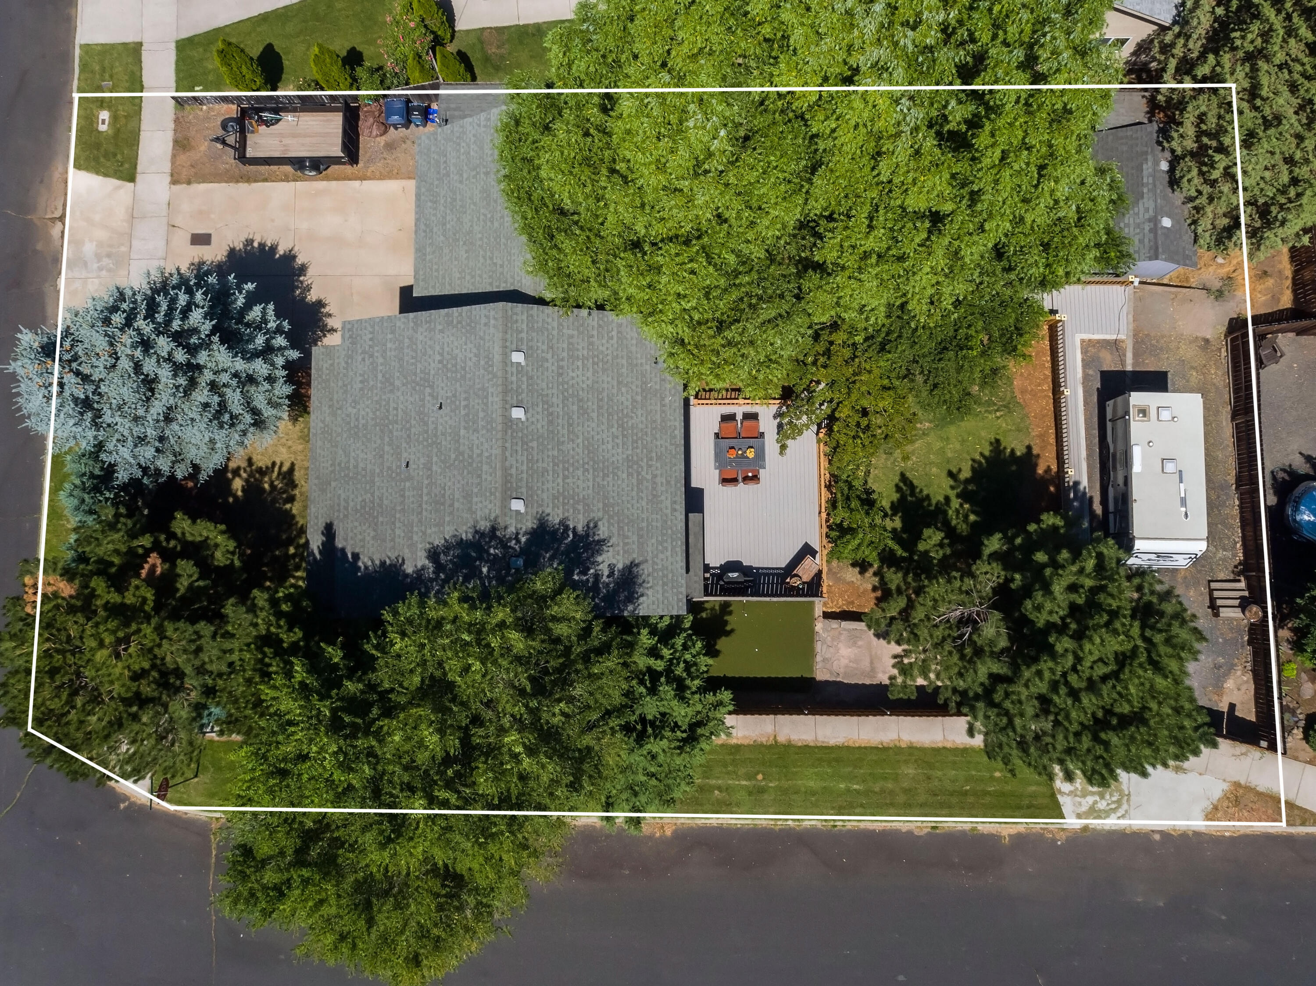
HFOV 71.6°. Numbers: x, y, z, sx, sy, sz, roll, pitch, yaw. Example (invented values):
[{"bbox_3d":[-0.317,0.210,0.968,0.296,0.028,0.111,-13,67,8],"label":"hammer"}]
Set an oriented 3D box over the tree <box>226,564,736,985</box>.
[{"bbox_3d":[-5.110,7.285,25.424,12.200,11.000,10.600,0,86,2],"label":"tree"}]

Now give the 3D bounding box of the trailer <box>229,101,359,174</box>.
[{"bbox_3d":[-12.928,-12.479,31.705,4.850,1.650,2.350,0,86,2],"label":"trailer"}]

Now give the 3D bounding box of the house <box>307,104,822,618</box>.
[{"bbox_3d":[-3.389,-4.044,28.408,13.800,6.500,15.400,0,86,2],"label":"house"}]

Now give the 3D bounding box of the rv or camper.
[{"bbox_3d":[15.853,-0.190,29.448,2.300,2.750,5.800,1,86,2],"label":"rv or camper"}]

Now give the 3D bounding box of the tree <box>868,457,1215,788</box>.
[{"bbox_3d":[10.379,4.216,25.423,7.700,10.500,7.700,0,86,2],"label":"tree"}]

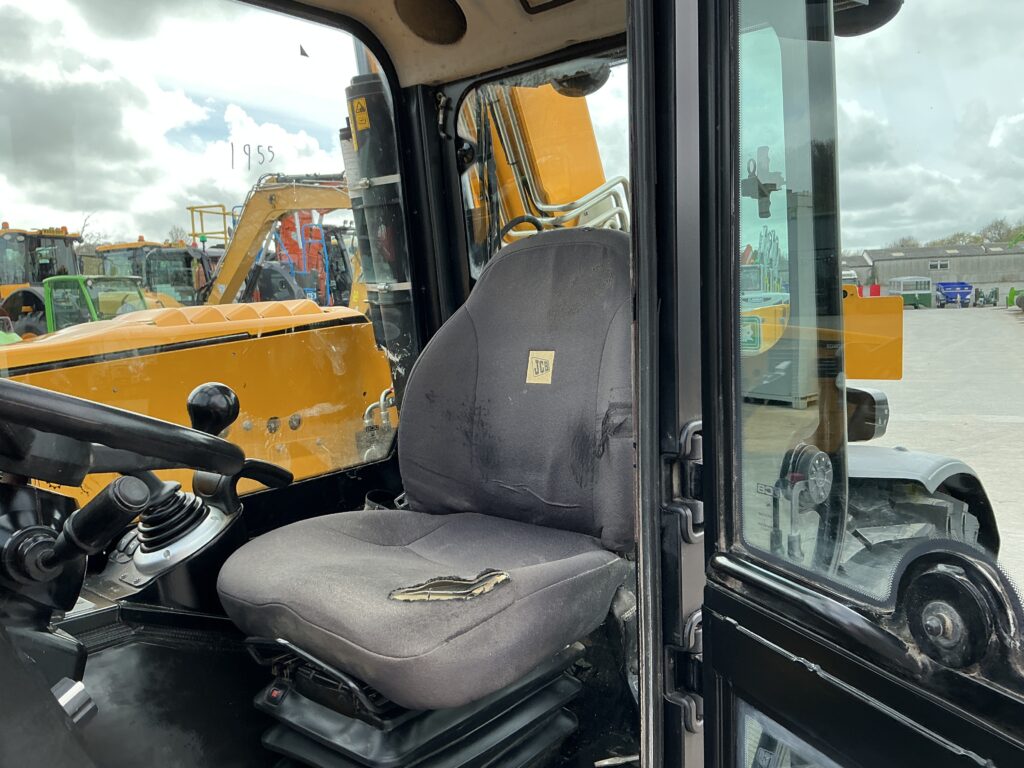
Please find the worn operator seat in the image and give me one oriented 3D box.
[{"bbox_3d":[-0.084,0.044,1.213,0.528,0.557,0.662,4,8,41],"label":"worn operator seat"}]

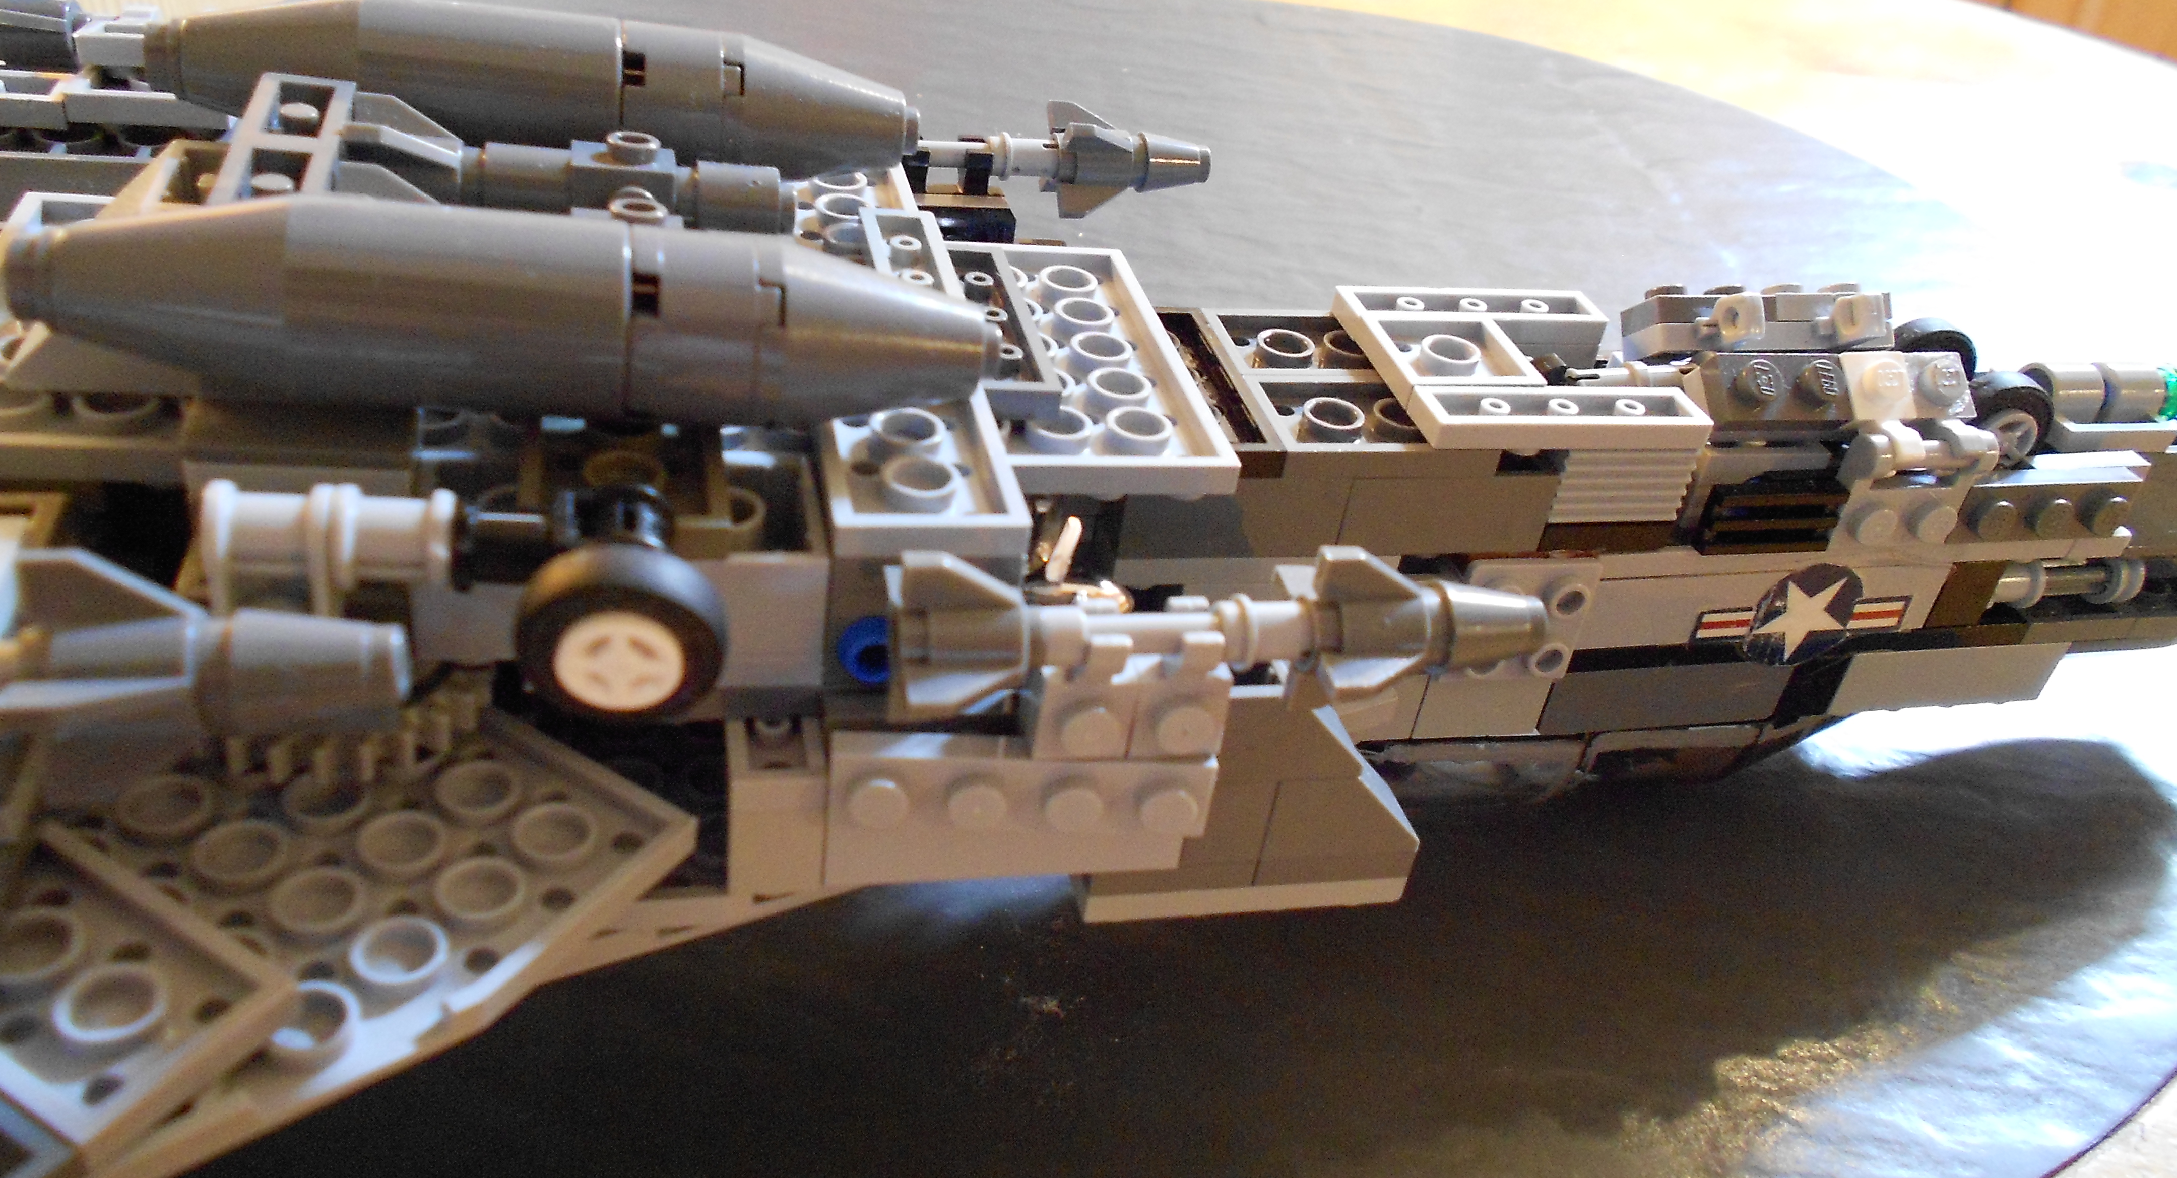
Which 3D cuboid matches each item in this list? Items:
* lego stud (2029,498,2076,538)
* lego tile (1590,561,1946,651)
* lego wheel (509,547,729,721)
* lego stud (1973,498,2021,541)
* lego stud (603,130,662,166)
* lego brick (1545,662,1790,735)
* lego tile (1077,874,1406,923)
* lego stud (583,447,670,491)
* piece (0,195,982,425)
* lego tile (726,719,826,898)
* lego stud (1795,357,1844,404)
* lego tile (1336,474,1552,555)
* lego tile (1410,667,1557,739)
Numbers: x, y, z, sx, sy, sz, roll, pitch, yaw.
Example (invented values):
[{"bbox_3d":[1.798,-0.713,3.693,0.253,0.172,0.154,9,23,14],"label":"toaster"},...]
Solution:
[{"bbox_3d":[0.112,-0.008,0.191,0.005,0.005,0.002,-1,36,-15],"label":"lego stud"},{"bbox_3d":[0.078,0.000,0.194,0.048,0.010,0.008,-1,36,-15],"label":"lego tile"},{"bbox_3d":[-0.033,0.003,0.114,0.014,0.014,0.005,-6,37,-11],"label":"lego wheel"},{"bbox_3d":[0.104,-0.008,0.189,0.005,0.005,0.002,-1,36,-15],"label":"lego stud"},{"bbox_3d":[-0.044,-0.042,0.157,0.005,0.002,0.005,-1,35,-14],"label":"lego stud"},{"bbox_3d":[0.068,0.011,0.199,0.032,0.010,0.008,-1,36,-15],"label":"lego brick"},{"bbox_3d":[0.014,0.027,0.158,0.032,0.003,0.008,-1,35,-14],"label":"lego tile"},{"bbox_3d":[-0.040,-0.009,0.141,0.006,0.002,0.006,-1,35,-14],"label":"lego stud"},{"bbox_3d":[-0.044,-0.022,0.133,0.076,0.016,0.016,2,35,-18],"label":"piece"},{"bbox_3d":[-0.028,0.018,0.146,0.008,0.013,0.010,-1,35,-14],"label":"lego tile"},{"bbox_3d":[0.079,-0.022,0.175,0.005,0.002,0.005,-1,69,-15],"label":"lego stud"},{"bbox_3d":[0.037,-0.010,0.175,0.024,0.010,0.008,-1,36,-15],"label":"lego tile"},{"bbox_3d":[0.046,0.011,0.195,0.016,0.009,0.008,-1,35,-14],"label":"lego tile"}]

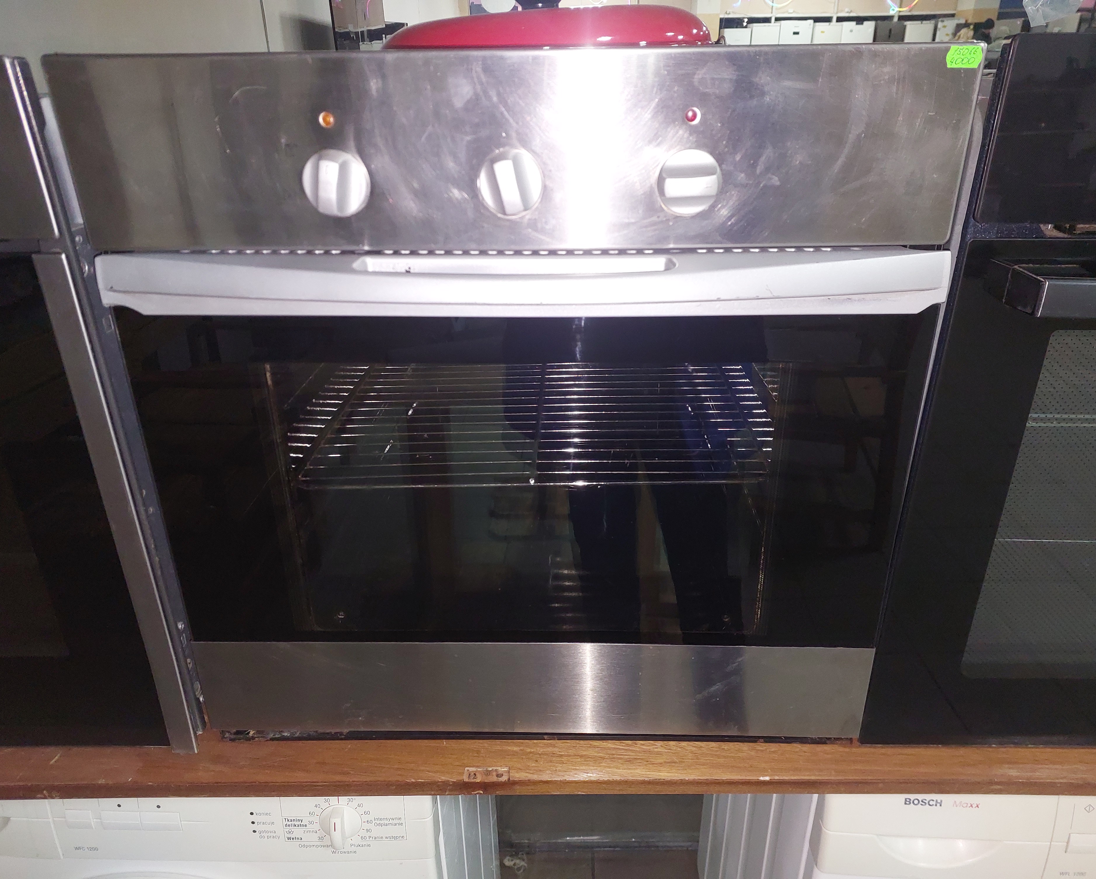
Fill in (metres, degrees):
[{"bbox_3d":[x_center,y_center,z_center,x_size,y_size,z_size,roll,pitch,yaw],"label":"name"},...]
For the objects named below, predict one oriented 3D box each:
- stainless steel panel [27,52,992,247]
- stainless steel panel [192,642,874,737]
[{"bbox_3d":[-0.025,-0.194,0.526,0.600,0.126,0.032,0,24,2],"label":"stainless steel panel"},{"bbox_3d":[-0.018,0.223,0.712,0.597,0.101,0.020,0,24,2],"label":"stainless steel panel"}]

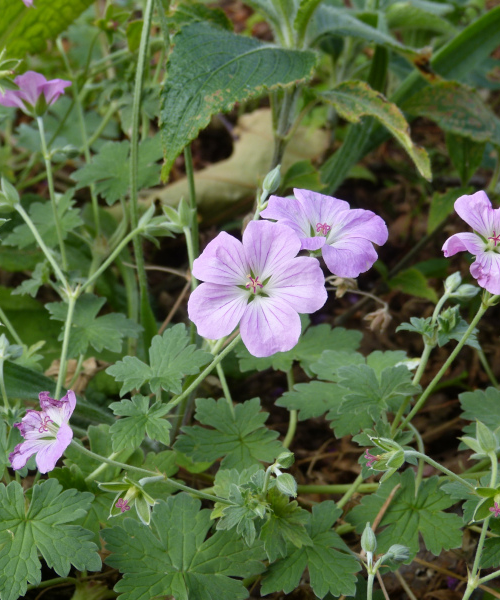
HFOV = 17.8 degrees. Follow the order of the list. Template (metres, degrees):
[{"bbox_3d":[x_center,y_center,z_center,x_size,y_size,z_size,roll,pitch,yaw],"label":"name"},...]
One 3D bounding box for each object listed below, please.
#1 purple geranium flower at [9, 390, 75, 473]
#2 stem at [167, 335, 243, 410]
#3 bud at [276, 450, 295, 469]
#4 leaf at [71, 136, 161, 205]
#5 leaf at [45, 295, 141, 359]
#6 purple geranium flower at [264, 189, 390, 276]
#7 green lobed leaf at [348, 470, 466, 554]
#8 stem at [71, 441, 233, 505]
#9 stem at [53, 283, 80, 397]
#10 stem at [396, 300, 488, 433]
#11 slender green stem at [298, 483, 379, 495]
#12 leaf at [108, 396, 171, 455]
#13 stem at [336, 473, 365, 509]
[{"bbox_3d":[-0.063,0.040,0.485,0.022,0.024,0.013,0,-21,41],"label":"purple geranium flower"},{"bbox_3d":[-0.014,0.023,0.509,0.002,0.037,0.002,46,20,0],"label":"stem"},{"bbox_3d":[0.011,0.047,0.470,0.006,0.004,0.004,-35,0,0],"label":"bud"},{"bbox_3d":[-0.057,-0.055,0.680,0.041,0.011,0.036,9,52,7],"label":"leaf"},{"bbox_3d":[-0.056,0.009,0.570,0.033,0.008,0.027,-4,40,-4],"label":"leaf"},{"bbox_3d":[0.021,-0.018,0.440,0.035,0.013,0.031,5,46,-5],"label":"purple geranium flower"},{"bbox_3d":[0.050,0.067,0.505,0.038,0.010,0.035,-4,52,-4],"label":"green lobed leaf"},{"bbox_3d":[-0.028,0.049,0.455,0.049,0.004,0.004,20,0,5],"label":"stem"},{"bbox_3d":[-0.059,0.014,0.520,0.004,0.037,0.004,7,11,0],"label":"stem"},{"bbox_3d":[0.061,0.021,0.500,0.002,0.049,0.003,33,-7,0],"label":"stem"},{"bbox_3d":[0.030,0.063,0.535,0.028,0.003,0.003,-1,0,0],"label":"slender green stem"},{"bbox_3d":[-0.034,0.039,0.490,0.018,0.005,0.018,7,50,6],"label":"leaf"},{"bbox_3d":[0.033,0.062,0.517,0.002,0.016,0.002,35,19,0],"label":"stem"}]

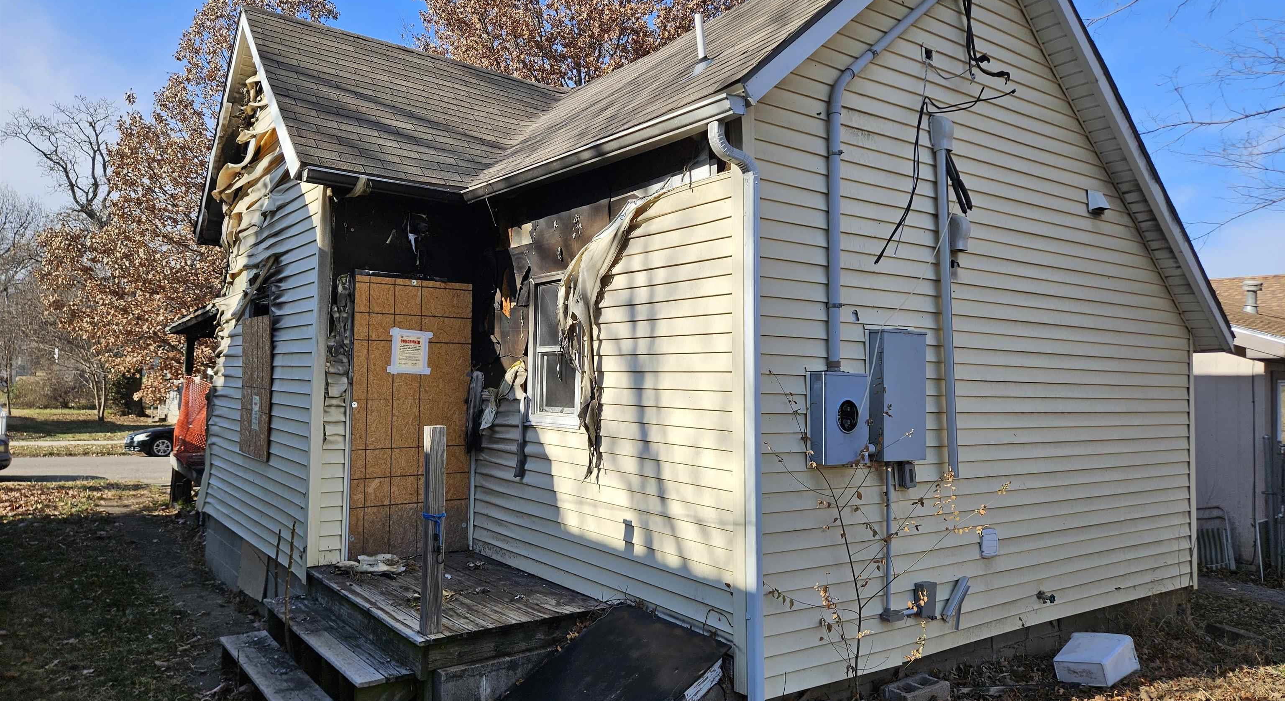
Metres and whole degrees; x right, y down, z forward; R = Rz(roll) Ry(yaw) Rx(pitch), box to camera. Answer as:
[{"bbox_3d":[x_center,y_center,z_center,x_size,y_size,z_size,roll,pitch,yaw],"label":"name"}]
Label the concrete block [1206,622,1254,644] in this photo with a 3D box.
[{"bbox_3d":[4.520,2.165,6.520,0.180,0.150,0.370,2,-3,-35],"label":"concrete block"}]

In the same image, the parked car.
[{"bbox_3d":[-13.300,2.460,26.500,4.800,1.460,1.820,2,-3,-35],"label":"parked car"}]

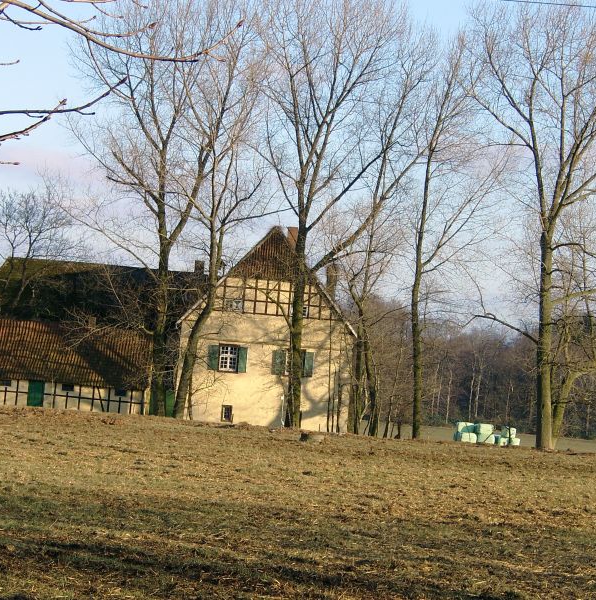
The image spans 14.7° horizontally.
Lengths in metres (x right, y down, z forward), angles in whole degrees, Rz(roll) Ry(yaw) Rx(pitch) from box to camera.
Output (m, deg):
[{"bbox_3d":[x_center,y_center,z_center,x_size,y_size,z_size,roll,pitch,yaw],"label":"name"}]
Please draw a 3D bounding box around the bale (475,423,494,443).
[{"bbox_3d":[12.589,8.957,156.000,1.280,1.270,1.300,4,-3,0],"label":"bale"}]

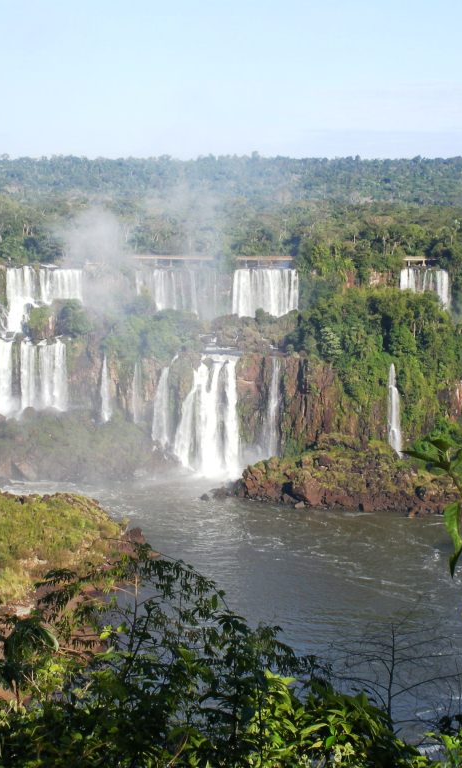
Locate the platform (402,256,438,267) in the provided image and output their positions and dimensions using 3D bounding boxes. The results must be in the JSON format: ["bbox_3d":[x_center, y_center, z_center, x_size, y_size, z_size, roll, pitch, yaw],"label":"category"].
[{"bbox_3d":[70.548,-45.847,620.000,13.400,3.600,3.800,1,8,3],"label":"platform"}]

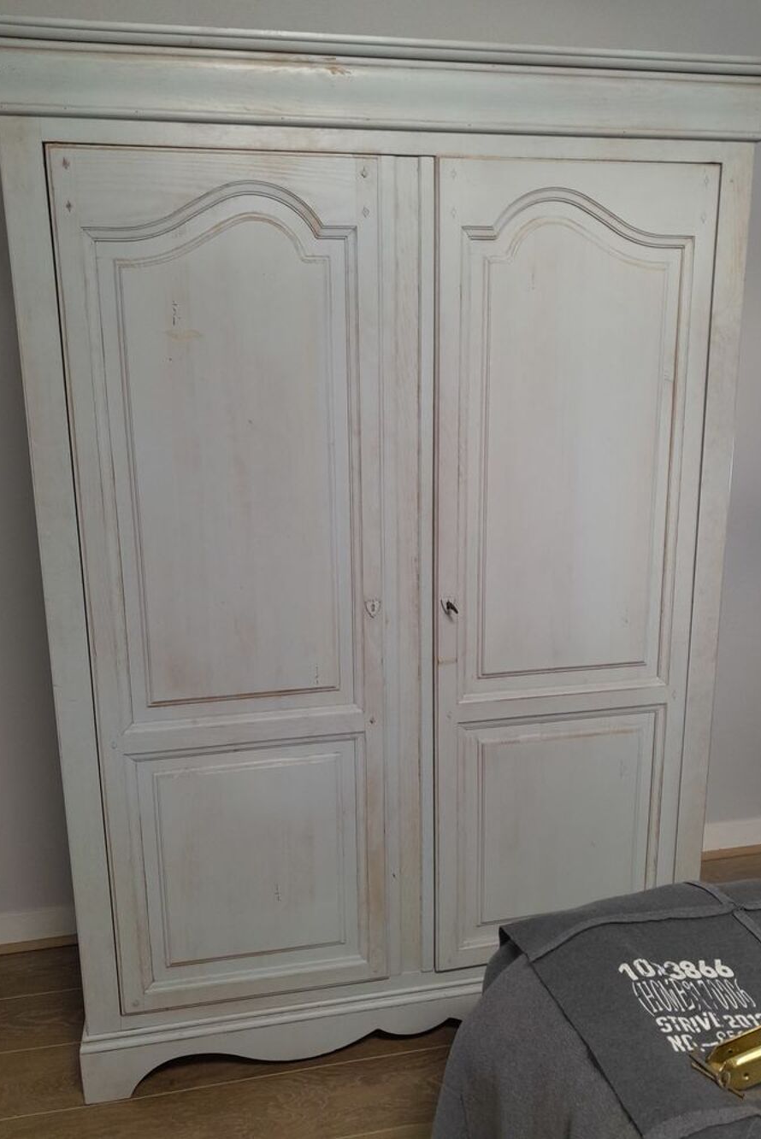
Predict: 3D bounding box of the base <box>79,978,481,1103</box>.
[{"bbox_3d":[0.020,0.932,2.221,1.398,0.160,0.555,-3,13,-11],"label":"base"}]

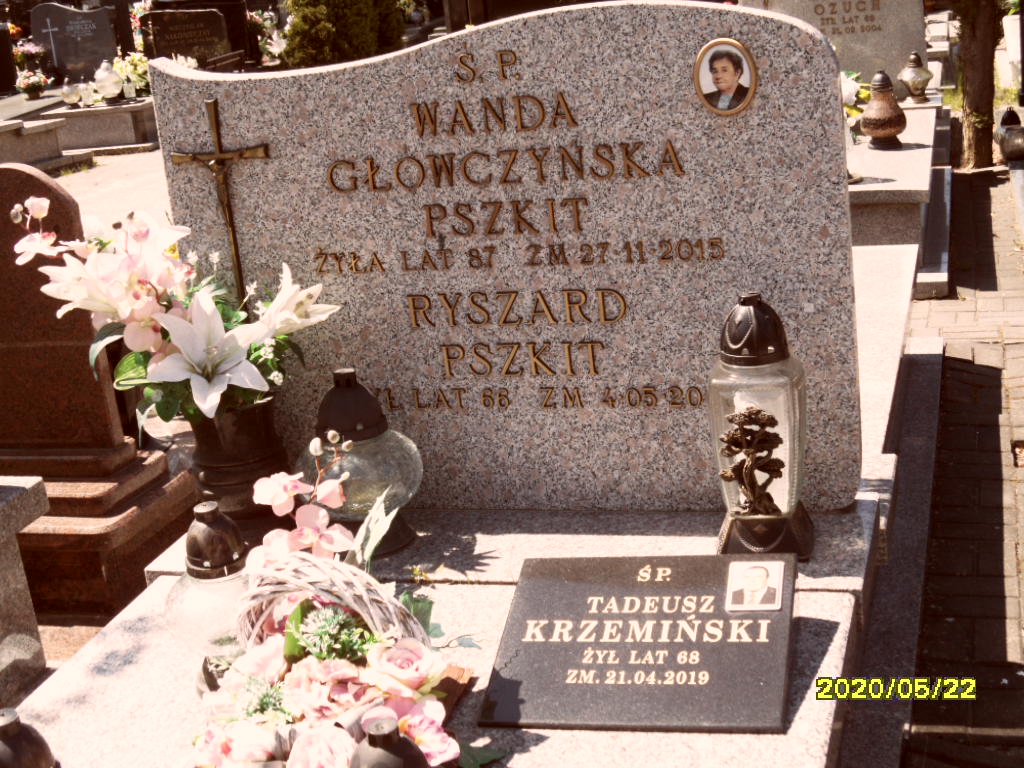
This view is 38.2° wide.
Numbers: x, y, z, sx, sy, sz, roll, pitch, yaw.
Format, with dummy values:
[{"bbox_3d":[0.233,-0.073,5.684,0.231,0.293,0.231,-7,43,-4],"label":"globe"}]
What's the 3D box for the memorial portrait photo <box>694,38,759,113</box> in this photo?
[{"bbox_3d":[0.323,-0.466,2.245,0.095,0.115,0.012,-1,21,18],"label":"memorial portrait photo"}]

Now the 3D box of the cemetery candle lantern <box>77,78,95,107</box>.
[{"bbox_3d":[-2.723,-1.858,9.411,0.104,0.172,0.104,-1,21,18],"label":"cemetery candle lantern"}]

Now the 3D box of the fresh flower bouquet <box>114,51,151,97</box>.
[{"bbox_3d":[-2.485,-2.046,9.668,0.273,0.294,0.251,-1,21,18],"label":"fresh flower bouquet"}]

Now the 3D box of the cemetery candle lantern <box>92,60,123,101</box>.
[{"bbox_3d":[-2.629,-1.969,9.595,0.191,0.234,0.191,-1,21,18],"label":"cemetery candle lantern"}]

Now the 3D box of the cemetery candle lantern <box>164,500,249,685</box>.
[{"bbox_3d":[-0.404,0.308,2.103,0.180,0.296,0.180,-1,21,18],"label":"cemetery candle lantern"}]

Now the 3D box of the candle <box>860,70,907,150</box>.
[{"bbox_3d":[1.091,-0.810,4.344,0.136,0.218,0.136,-1,21,18],"label":"candle"}]

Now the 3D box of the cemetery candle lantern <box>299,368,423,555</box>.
[{"bbox_3d":[-0.267,0.126,2.554,0.213,0.301,0.213,-1,21,18],"label":"cemetery candle lantern"}]

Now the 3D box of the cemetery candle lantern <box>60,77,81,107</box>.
[{"bbox_3d":[-2.852,-1.880,9.508,0.125,0.180,0.125,-1,21,18],"label":"cemetery candle lantern"}]

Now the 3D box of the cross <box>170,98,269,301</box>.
[{"bbox_3d":[-0.497,-0.295,2.571,0.190,0.392,0.030,-1,21,18],"label":"cross"}]

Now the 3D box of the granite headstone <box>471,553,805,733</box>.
[{"bbox_3d":[0.186,0.357,2.066,0.406,0.020,0.307,-2,39,15],"label":"granite headstone"}]

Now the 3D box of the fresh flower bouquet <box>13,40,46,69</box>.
[{"bbox_3d":[-3.863,-2.608,11.771,0.262,0.240,0.229,-1,21,18],"label":"fresh flower bouquet"}]

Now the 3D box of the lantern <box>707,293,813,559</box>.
[{"bbox_3d":[0.389,0.055,2.337,0.144,0.420,0.144,-1,21,18],"label":"lantern"}]

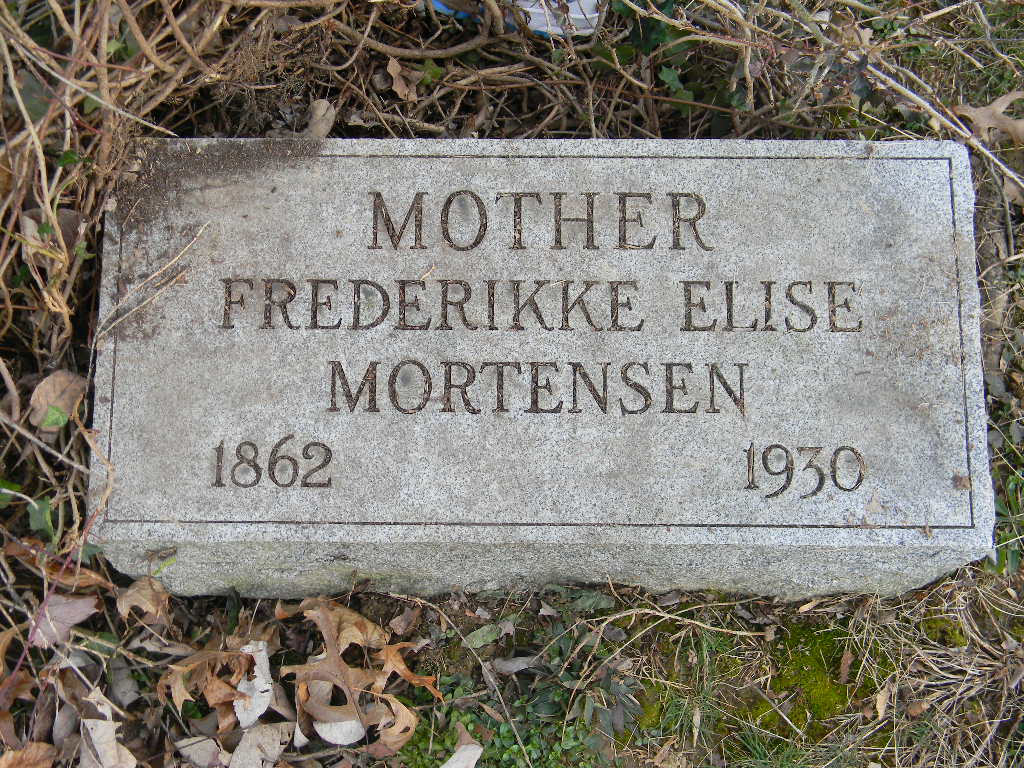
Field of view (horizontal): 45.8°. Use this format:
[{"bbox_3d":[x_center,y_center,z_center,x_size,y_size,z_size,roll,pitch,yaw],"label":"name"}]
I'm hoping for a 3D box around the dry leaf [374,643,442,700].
[{"bbox_3d":[-0.074,0.205,0.865,0.049,0.018,0.040,0,74,1],"label":"dry leaf"}]

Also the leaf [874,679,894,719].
[{"bbox_3d":[0.270,0.230,0.880,0.009,0.006,0.028,18,75,6],"label":"leaf"}]

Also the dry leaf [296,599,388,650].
[{"bbox_3d":[-0.118,0.169,0.850,0.066,0.024,0.037,0,74,0],"label":"dry leaf"}]

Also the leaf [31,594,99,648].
[{"bbox_3d":[-0.316,0.168,0.855,0.044,0.014,0.037,2,74,1],"label":"leaf"}]

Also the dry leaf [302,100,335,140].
[{"bbox_3d":[-0.145,-0.198,0.915,0.022,0.010,0.037,15,75,5],"label":"dry leaf"}]

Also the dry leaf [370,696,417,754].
[{"bbox_3d":[-0.083,0.241,0.860,0.034,0.018,0.041,-2,74,0],"label":"dry leaf"}]

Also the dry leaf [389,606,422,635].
[{"bbox_3d":[-0.078,0.173,0.885,0.027,0.008,0.015,-41,78,-10],"label":"dry leaf"}]

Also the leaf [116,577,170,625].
[{"bbox_3d":[-0.262,0.154,0.862,0.043,0.020,0.035,0,74,0],"label":"leaf"}]

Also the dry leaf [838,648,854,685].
[{"bbox_3d":[0.244,0.206,0.885,0.009,0.005,0.026,14,75,4],"label":"dry leaf"}]

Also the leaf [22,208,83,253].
[{"bbox_3d":[-0.337,-0.111,0.890,0.051,0.020,0.040,0,74,0],"label":"leaf"}]

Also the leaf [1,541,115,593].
[{"bbox_3d":[-0.328,0.132,0.875,0.087,0.018,0.018,20,76,6],"label":"leaf"}]

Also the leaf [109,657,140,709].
[{"bbox_3d":[-0.276,0.210,0.857,0.017,0.014,0.037,-24,75,-7],"label":"leaf"}]

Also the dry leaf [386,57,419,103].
[{"bbox_3d":[-0.084,-0.232,0.925,0.025,0.020,0.031,0,74,0],"label":"dry leaf"}]

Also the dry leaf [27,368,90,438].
[{"bbox_3d":[-0.325,0.013,0.870,0.038,0.014,0.051,40,78,11],"label":"dry leaf"}]

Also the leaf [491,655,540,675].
[{"bbox_3d":[0.003,0.204,0.880,0.038,0.007,0.011,-15,75,-4],"label":"leaf"}]

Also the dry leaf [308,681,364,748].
[{"bbox_3d":[-0.123,0.229,0.845,0.043,0.022,0.046,0,74,0],"label":"dry leaf"}]

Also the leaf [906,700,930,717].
[{"bbox_3d":[0.289,0.231,0.862,0.018,0.006,0.011,0,74,0],"label":"leaf"}]

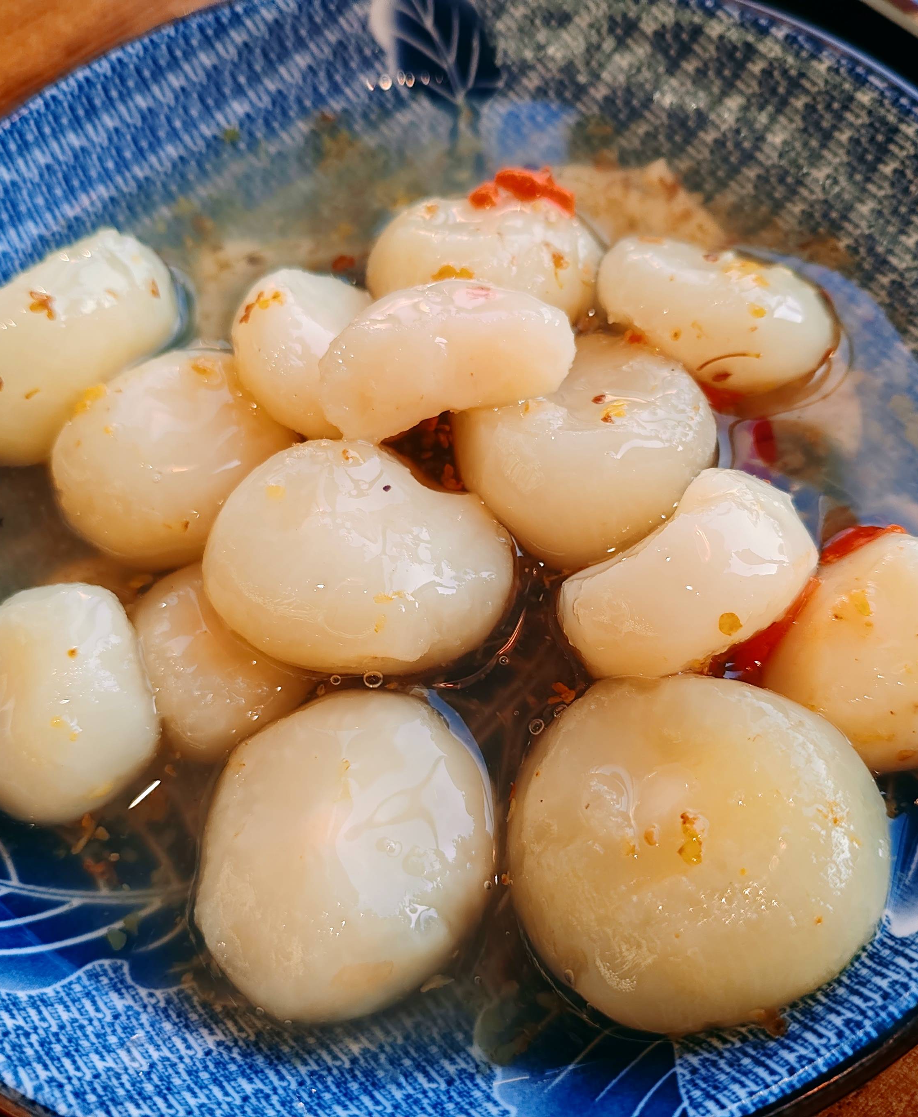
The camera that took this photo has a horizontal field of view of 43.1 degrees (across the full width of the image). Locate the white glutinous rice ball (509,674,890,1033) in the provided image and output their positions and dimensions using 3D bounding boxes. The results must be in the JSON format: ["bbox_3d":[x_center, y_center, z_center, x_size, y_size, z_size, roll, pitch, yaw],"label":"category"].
[{"bbox_3d":[0.027,0.034,0.132,0.043,0.032,0.039,-18,62,-3],"label":"white glutinous rice ball"}]

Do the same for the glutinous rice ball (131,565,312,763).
[{"bbox_3d":[-0.031,0.014,0.156,0.026,0.021,0.029,-25,62,-7],"label":"glutinous rice ball"}]

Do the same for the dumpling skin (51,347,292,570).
[{"bbox_3d":[-0.041,-0.014,0.165,0.035,0.026,0.033,-3,62,5],"label":"dumpling skin"}]

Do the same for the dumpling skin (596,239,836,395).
[{"bbox_3d":[0.037,-0.035,0.169,0.037,0.019,0.018,28,69,19],"label":"dumpling skin"}]

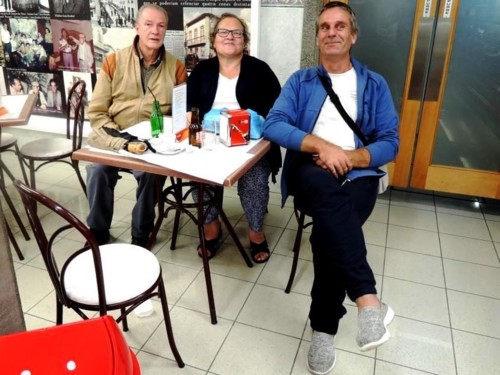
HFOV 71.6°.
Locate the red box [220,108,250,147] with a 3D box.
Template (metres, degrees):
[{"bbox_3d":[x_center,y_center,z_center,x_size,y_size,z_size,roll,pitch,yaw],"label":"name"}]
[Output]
[{"bbox_3d":[-0.062,-0.285,1.669,0.117,0.146,0.096,-11,25,-20],"label":"red box"}]

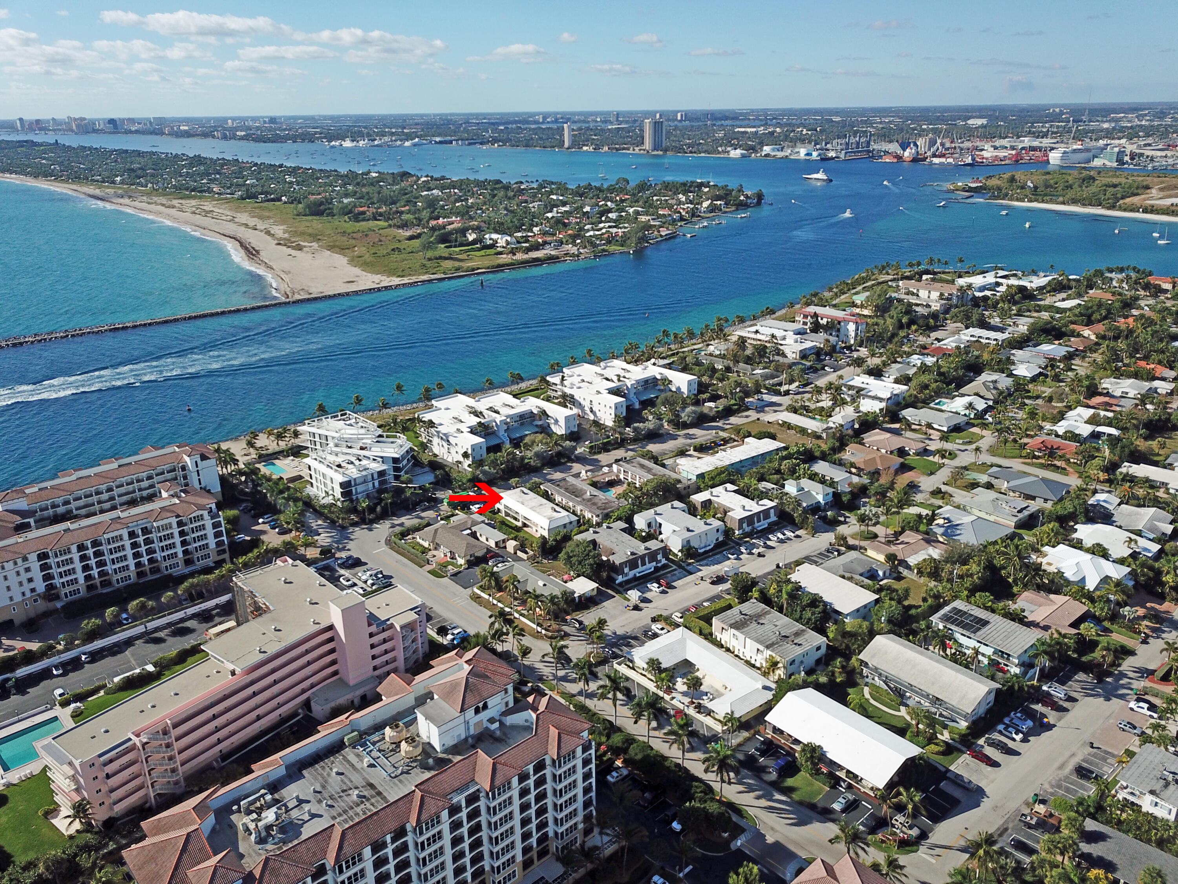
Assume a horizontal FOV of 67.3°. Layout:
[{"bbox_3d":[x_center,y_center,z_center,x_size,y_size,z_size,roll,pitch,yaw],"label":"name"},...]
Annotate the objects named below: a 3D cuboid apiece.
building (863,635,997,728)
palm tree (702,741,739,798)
[{"bbox_3d":[72.945,50.674,190.589,13.400,8.200,25.800,-17,26,-37],"label":"building"},{"bbox_3d":[24.316,60.525,161.337,6.900,11.800,6.900,-1,21,0],"label":"palm tree"}]

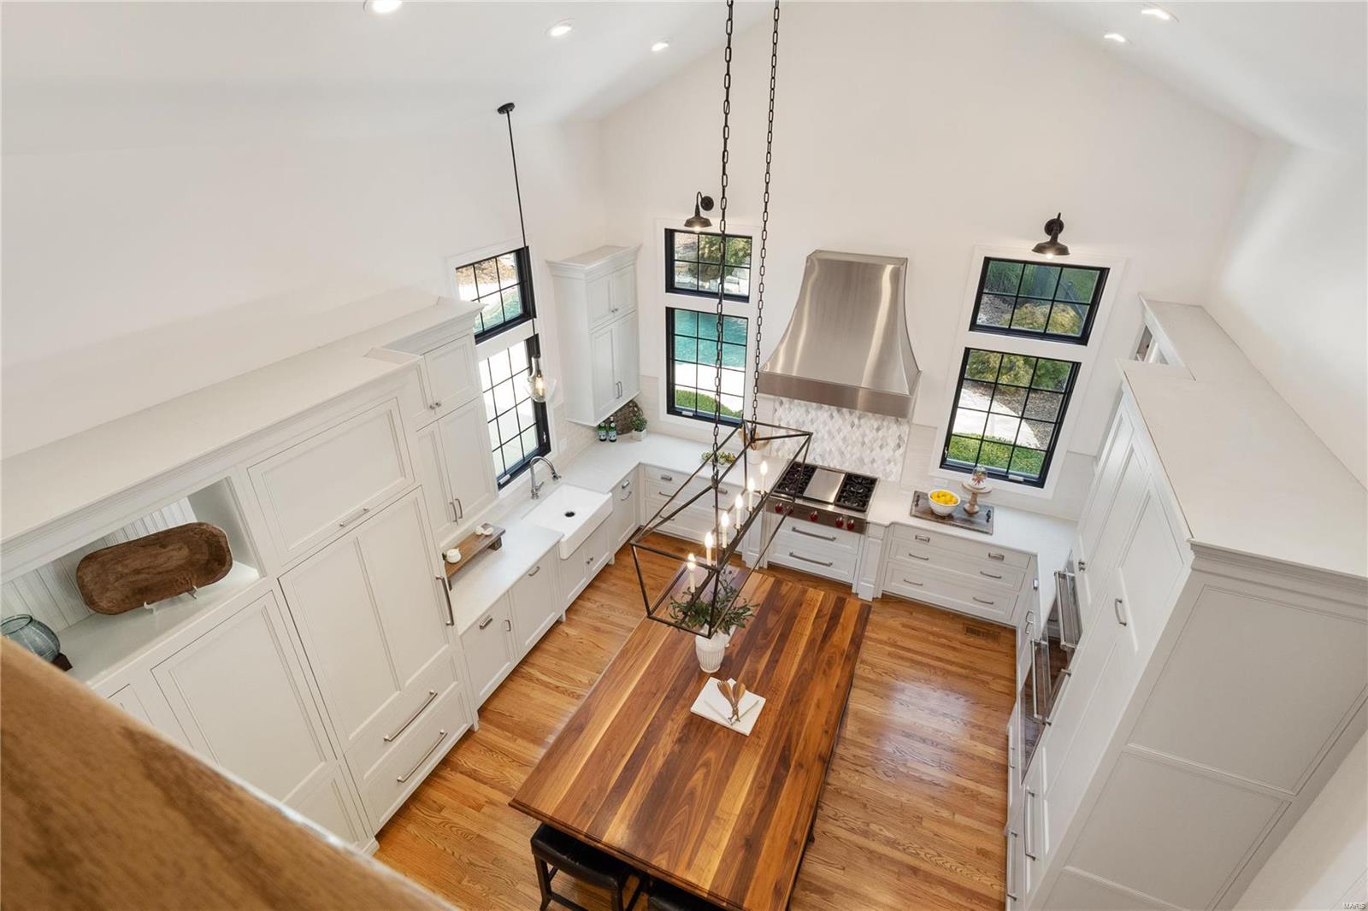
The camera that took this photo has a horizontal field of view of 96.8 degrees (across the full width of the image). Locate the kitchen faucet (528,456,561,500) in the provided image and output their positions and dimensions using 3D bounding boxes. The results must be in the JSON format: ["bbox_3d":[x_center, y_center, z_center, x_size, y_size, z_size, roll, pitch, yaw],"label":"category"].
[{"bbox_3d":[-1.286,0.232,5.624,0.280,0.440,0.150,12,31,20],"label":"kitchen faucet"}]

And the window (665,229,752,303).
[{"bbox_3d":[0.230,-1.779,5.694,0.855,0.589,0.100,12,31,21],"label":"window"}]

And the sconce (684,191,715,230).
[{"bbox_3d":[0.151,-2.212,5.473,0.265,0.290,0.335,12,31,20],"label":"sconce"}]

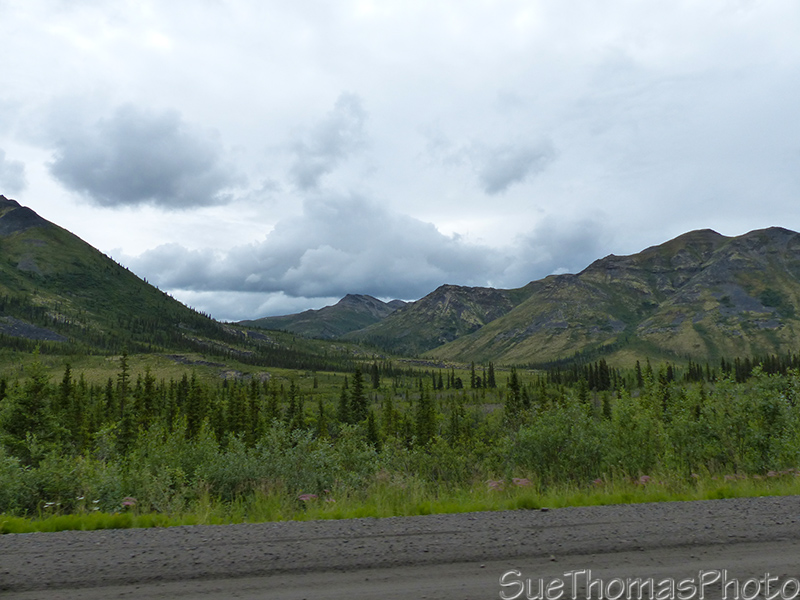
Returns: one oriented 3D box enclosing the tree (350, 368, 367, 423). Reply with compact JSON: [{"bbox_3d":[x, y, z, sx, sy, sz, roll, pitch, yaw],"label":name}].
[{"bbox_3d":[-2.852,6.745,42.000,1.250,4.300,1.250,0,-6,0],"label":"tree"}]

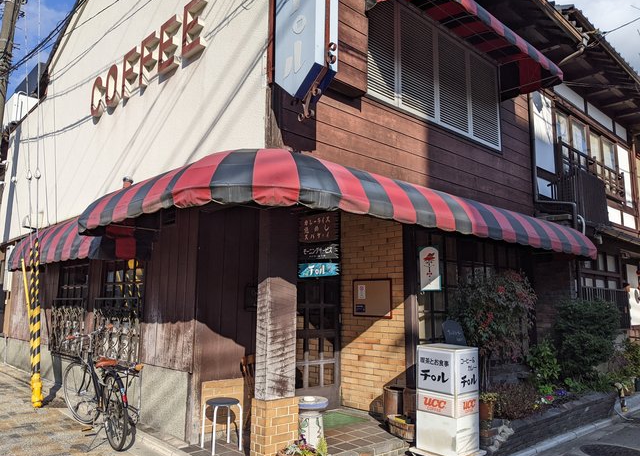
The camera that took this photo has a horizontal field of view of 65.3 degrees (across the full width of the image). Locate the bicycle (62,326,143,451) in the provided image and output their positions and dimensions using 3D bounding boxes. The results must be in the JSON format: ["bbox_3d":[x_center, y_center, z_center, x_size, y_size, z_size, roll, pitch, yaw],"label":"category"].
[{"bbox_3d":[-2.196,1.519,4.919,0.560,1.040,1.815,7,-11,-38],"label":"bicycle"}]

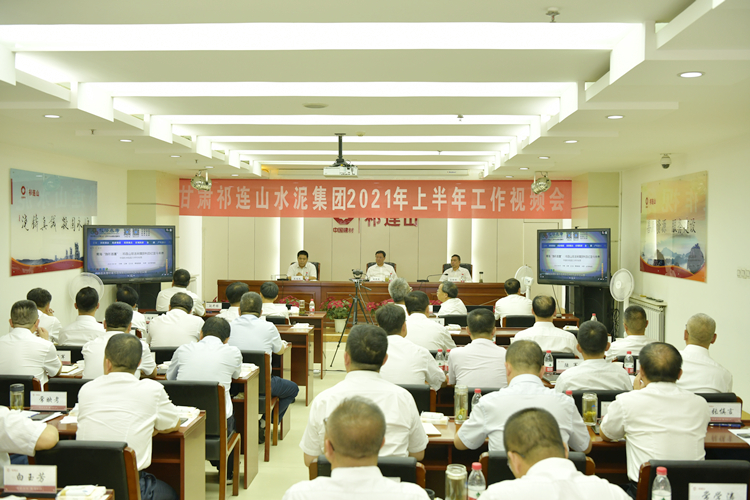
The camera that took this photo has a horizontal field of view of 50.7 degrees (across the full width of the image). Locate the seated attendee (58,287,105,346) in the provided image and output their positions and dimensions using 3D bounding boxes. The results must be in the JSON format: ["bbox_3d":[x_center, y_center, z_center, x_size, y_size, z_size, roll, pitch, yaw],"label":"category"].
[{"bbox_3d":[-2.339,0.952,6.600,0.500,1.290,0.750,0,1,2],"label":"seated attendee"}]

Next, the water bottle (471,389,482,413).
[{"bbox_3d":[0.559,0.844,4.290,0.064,0.174,0.064,0,1,2],"label":"water bottle"}]

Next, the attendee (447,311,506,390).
[{"bbox_3d":[0.689,1.024,5.170,0.500,1.280,0.750,0,1,2],"label":"attendee"}]

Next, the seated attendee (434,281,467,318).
[{"bbox_3d":[0.910,0.968,9.300,0.520,1.220,0.750,0,1,-27],"label":"seated attendee"}]

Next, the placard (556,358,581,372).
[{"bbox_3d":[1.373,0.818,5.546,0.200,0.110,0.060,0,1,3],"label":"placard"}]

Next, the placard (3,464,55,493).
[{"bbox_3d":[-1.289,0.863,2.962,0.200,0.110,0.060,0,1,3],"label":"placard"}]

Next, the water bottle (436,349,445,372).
[{"bbox_3d":[0.460,0.781,5.544,0.063,0.176,0.063,0,1,3],"label":"water bottle"}]

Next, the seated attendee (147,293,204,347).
[{"bbox_3d":[-1.608,0.976,6.580,0.500,1.250,0.780,0,1,2],"label":"seated attendee"}]

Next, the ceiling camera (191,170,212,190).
[{"bbox_3d":[-2.586,-1.032,11.800,0.330,0.310,0.300,-1,2,-45],"label":"ceiling camera"}]

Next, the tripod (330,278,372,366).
[{"bbox_3d":[-0.240,0.949,10.250,0.620,1.160,0.580,0,1,2],"label":"tripod"}]

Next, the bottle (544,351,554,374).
[{"bbox_3d":[1.221,0.784,5.543,0.063,0.176,0.063,0,1,3],"label":"bottle"}]

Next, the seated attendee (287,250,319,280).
[{"bbox_3d":[-1.283,0.655,13.988,0.500,1.285,0.780,0,1,3],"label":"seated attendee"}]

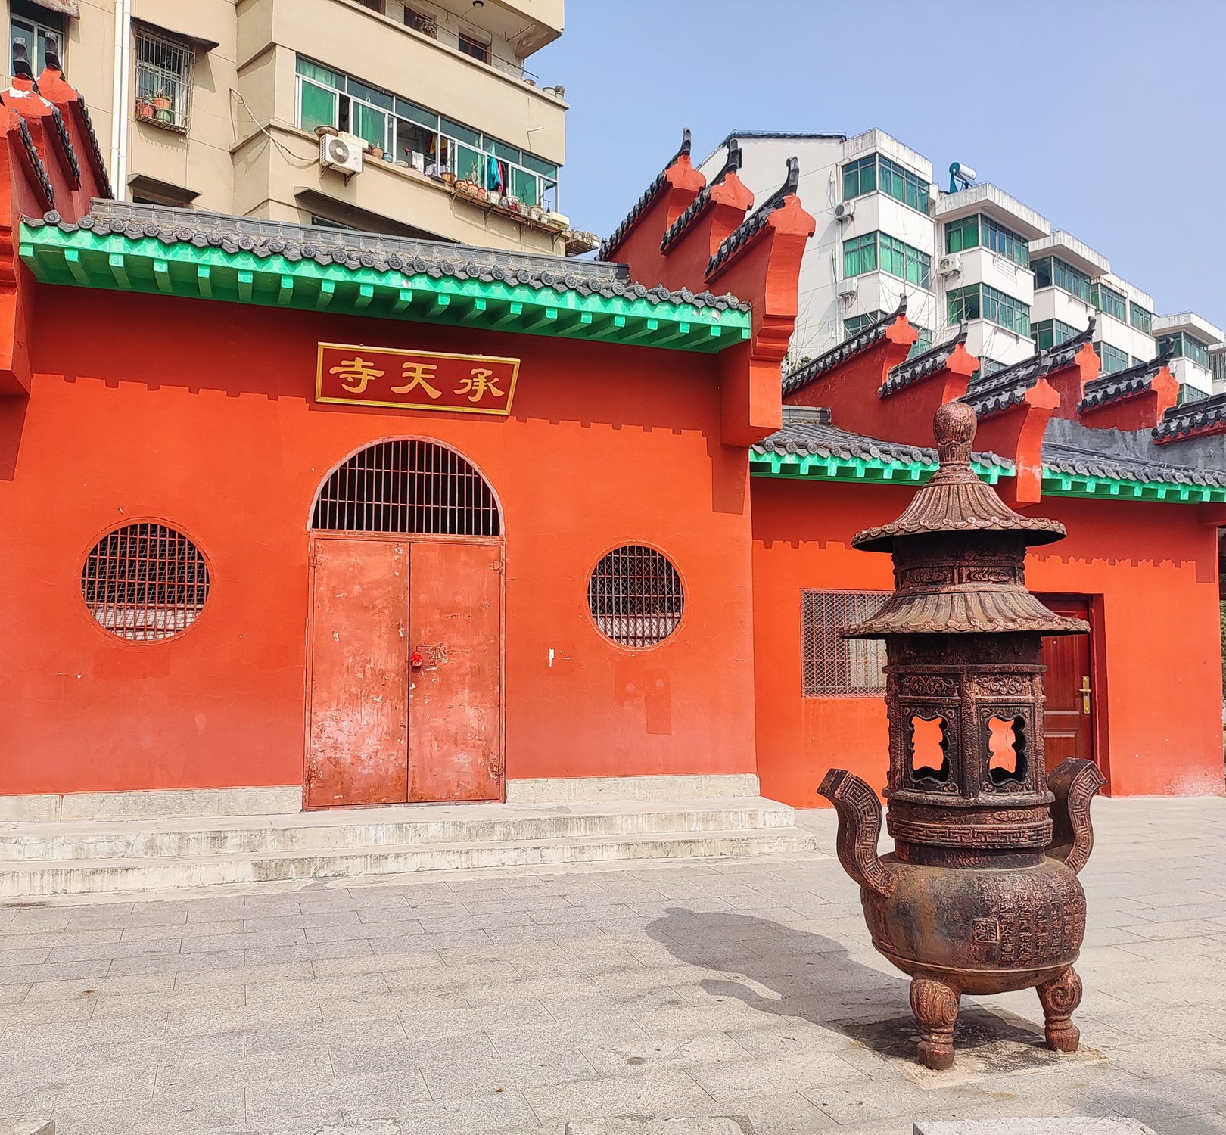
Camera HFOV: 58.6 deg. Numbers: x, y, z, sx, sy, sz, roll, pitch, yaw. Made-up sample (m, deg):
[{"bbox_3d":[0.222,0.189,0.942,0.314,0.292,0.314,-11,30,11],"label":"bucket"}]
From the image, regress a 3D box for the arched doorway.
[{"bbox_3d":[-1.608,0.419,8.577,1.550,2.880,0.200,2,-5,-18],"label":"arched doorway"}]

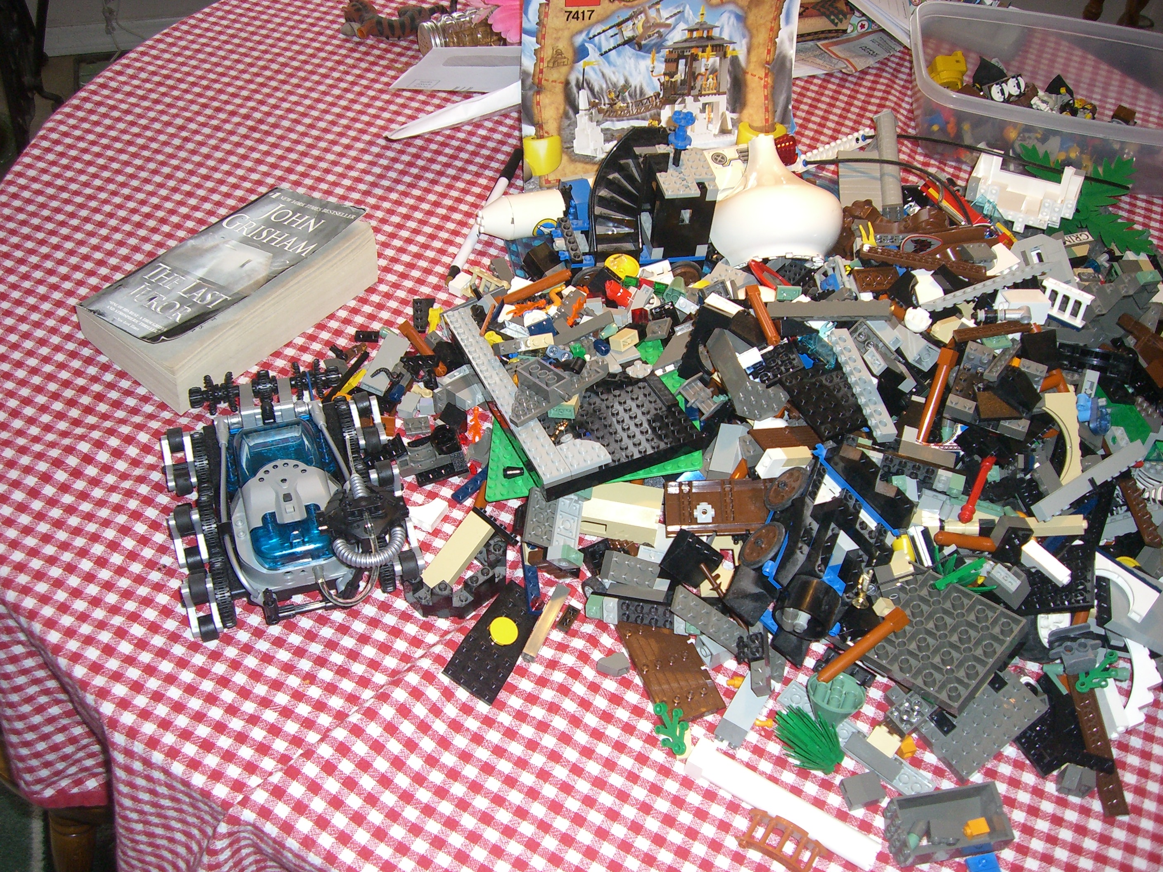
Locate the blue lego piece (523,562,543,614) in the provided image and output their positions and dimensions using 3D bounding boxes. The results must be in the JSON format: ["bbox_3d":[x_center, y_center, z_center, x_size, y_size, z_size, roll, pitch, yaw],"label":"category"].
[{"bbox_3d":[-0.028,0.085,0.718,0.008,0.005,0.042,-8,48,-10],"label":"blue lego piece"}]

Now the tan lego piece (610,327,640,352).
[{"bbox_3d":[0.029,-0.063,0.842,0.016,0.009,0.010,-35,57,-29],"label":"tan lego piece"}]

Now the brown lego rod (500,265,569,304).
[{"bbox_3d":[-0.032,-0.102,0.872,0.058,0.009,0.009,-26,53,-23],"label":"brown lego rod"}]

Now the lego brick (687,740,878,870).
[{"bbox_3d":[0.104,0.192,0.663,0.105,0.016,0.016,27,54,16],"label":"lego brick"}]

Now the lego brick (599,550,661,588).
[{"bbox_3d":[0.026,0.077,0.730,0.032,0.011,0.016,18,80,-27],"label":"lego brick"}]

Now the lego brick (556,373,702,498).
[{"bbox_3d":[0.013,-0.003,0.748,0.094,0.011,0.074,-19,39,-13],"label":"lego brick"}]

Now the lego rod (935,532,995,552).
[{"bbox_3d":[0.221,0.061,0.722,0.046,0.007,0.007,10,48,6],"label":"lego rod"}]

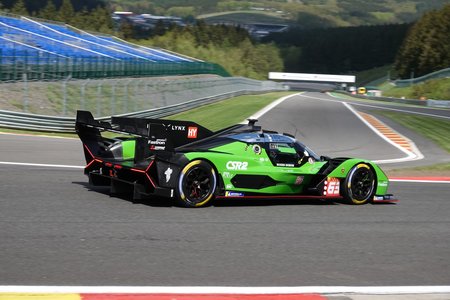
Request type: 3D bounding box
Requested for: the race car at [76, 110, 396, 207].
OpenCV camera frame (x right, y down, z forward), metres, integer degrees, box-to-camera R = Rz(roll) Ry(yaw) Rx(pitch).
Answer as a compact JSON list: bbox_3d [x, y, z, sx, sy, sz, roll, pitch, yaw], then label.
[{"bbox_3d":[0.355,0.152,14.050,5.090,1.160,2.000,1,6,-37],"label":"race car"}]

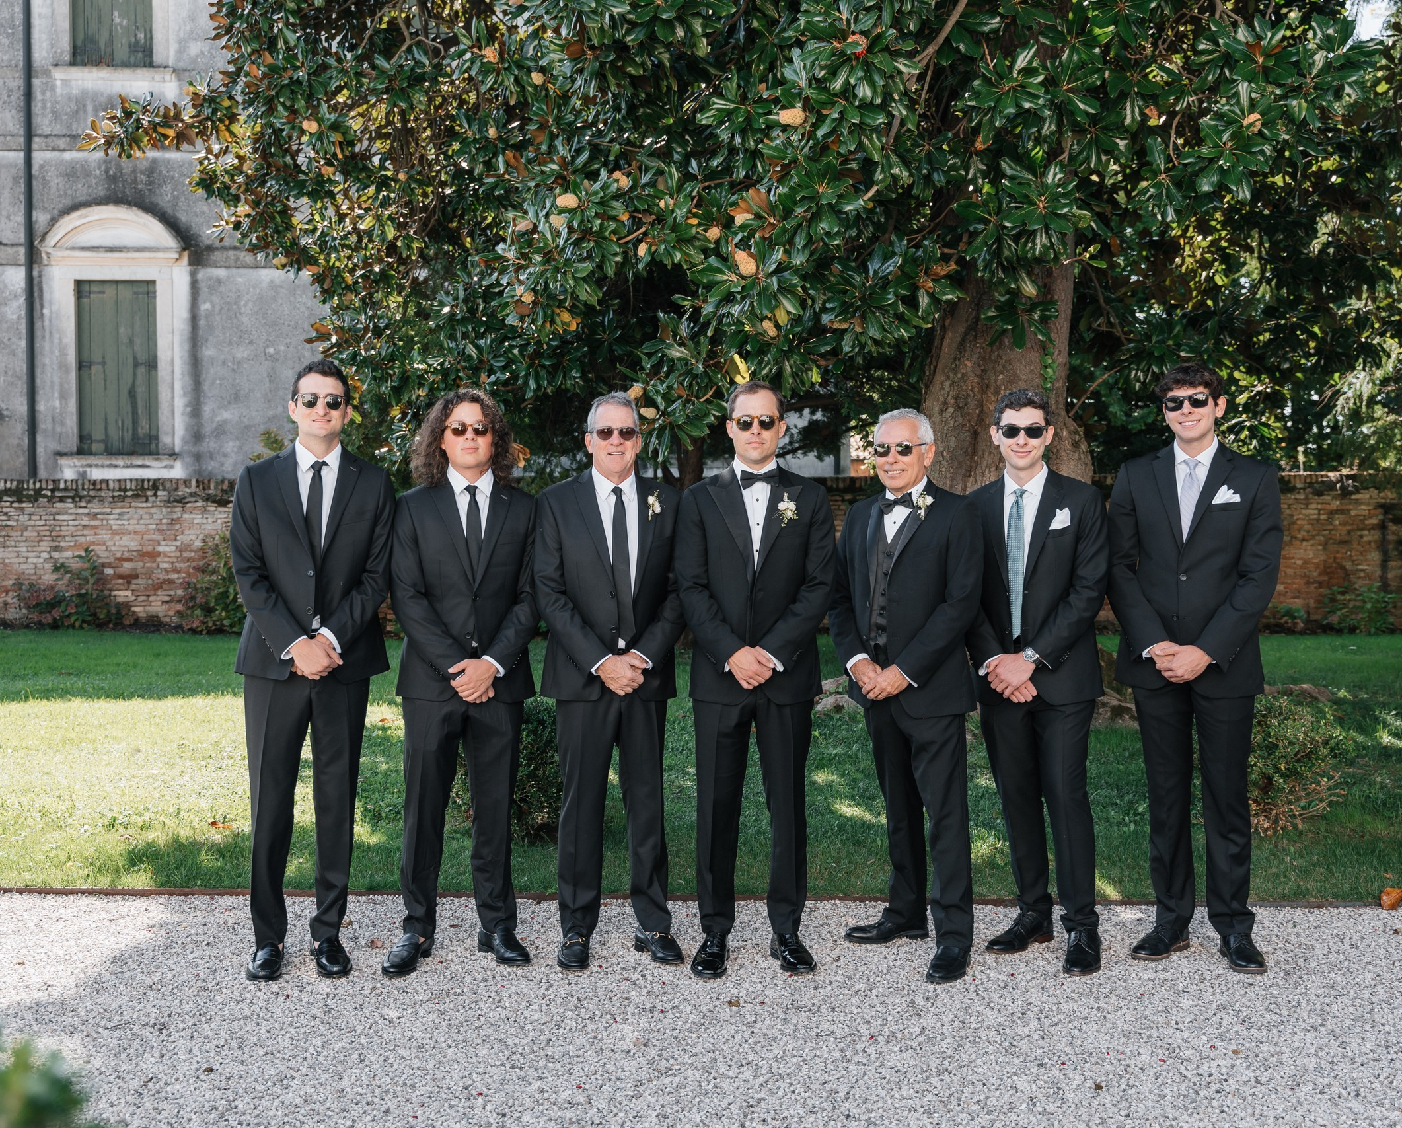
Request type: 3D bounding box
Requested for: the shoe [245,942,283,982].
[{"bbox_3d":[-1.345,1.191,4.627,0.105,0.100,0.290,0,2,-5],"label":"shoe"}]

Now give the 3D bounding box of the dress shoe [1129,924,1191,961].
[{"bbox_3d":[1.468,1.180,4.804,0.300,0.110,0.110,-2,3,-44],"label":"dress shoe"}]

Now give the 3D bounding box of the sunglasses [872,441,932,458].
[{"bbox_3d":[0.633,-0.357,4.693,0.140,0.045,0.145,1,8,34],"label":"sunglasses"}]

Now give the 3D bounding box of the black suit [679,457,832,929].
[{"bbox_3d":[0.167,0.421,4.590,0.490,1.441,0.350,0,2,2],"label":"black suit"}]

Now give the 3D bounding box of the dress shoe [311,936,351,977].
[{"bbox_3d":[-1.147,1.187,4.658,0.106,0.105,0.298,-1,1,-24],"label":"dress shoe"}]

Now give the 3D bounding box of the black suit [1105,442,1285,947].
[{"bbox_3d":[1.559,0.400,4.713,0.550,1.554,0.360,1,2,20],"label":"black suit"}]

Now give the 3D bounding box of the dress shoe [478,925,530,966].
[{"bbox_3d":[-0.622,1.186,4.762,0.105,0.100,0.290,-1,3,-35],"label":"dress shoe"}]

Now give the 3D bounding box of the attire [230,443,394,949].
[{"bbox_3d":[-1.190,0.407,4.576,0.510,1.545,0.350,0,2,-12],"label":"attire"}]

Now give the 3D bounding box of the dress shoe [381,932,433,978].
[{"bbox_3d":[-0.909,1.187,4.666,0.106,0.105,0.298,0,1,13],"label":"dress shoe"}]

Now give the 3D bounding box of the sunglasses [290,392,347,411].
[{"bbox_3d":[-1.164,-0.486,4.570,0.148,0.050,0.150,0,0,-18],"label":"sunglasses"}]

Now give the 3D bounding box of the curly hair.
[{"bbox_3d":[-0.736,-0.387,4.680,0.320,0.295,0.270,0,1,-8],"label":"curly hair"}]

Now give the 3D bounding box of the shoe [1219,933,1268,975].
[{"bbox_3d":[1.693,1.186,4.709,0.106,0.105,0.298,0,1,1],"label":"shoe"}]

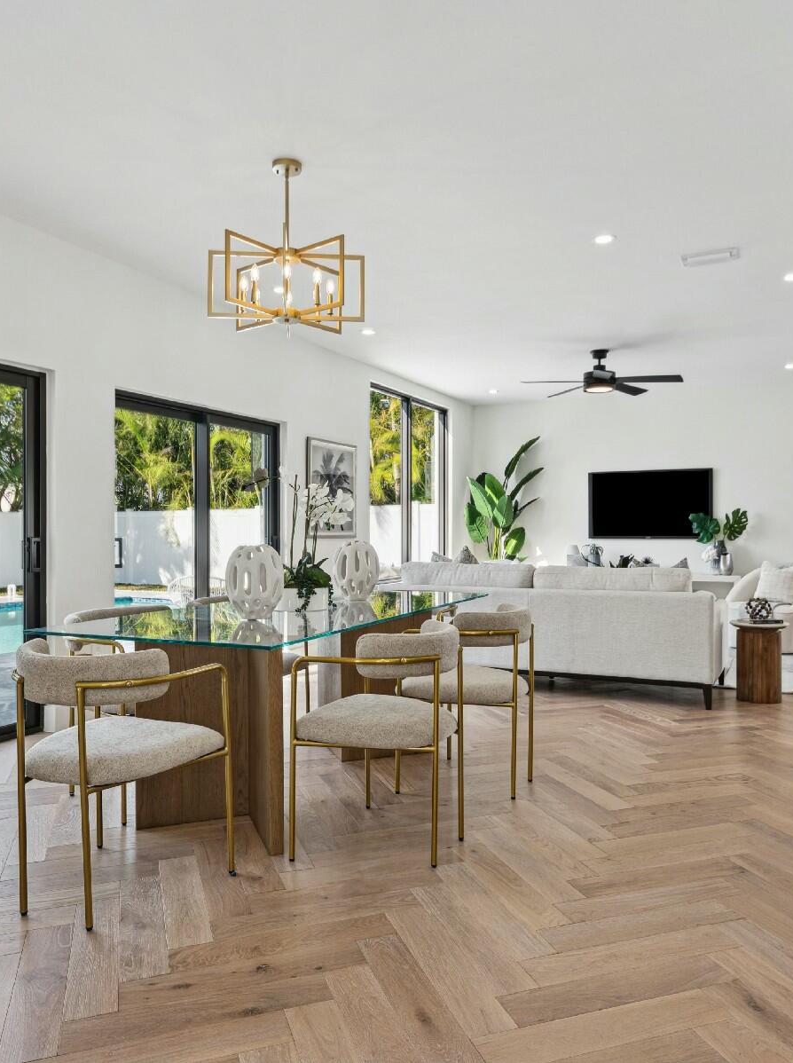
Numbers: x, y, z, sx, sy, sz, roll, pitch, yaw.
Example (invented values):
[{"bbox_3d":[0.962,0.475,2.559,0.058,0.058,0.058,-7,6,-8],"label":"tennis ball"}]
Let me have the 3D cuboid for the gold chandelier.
[{"bbox_3d":[-0.493,-1.297,3.589,0.700,0.734,0.660,0,0,3],"label":"gold chandelier"}]

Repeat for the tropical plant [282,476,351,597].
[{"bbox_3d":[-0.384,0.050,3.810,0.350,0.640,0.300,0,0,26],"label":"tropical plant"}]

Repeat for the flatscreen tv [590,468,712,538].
[{"bbox_3d":[3.046,-0.324,9.608,1.450,0.820,0.070,0,0,26],"label":"flatscreen tv"}]

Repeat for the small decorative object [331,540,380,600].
[{"bbox_3d":[-0.220,0.210,4.260,0.240,0.315,0.240,0,0,0],"label":"small decorative object"}]

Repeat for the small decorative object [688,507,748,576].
[{"bbox_3d":[3.678,0.113,9.109,0.615,0.763,0.377,0,0,26],"label":"small decorative object"}]

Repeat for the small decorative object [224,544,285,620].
[{"bbox_3d":[-0.664,0.238,3.738,0.268,0.342,0.268,0,0,0],"label":"small decorative object"}]

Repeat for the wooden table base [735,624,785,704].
[{"bbox_3d":[2.432,0.885,5.347,0.300,0.500,0.280,0,0,26],"label":"wooden table base"}]

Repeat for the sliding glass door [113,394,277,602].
[{"bbox_3d":[-1.424,0.116,5.737,0.110,2.000,1.860,0,0,26],"label":"sliding glass door"}]

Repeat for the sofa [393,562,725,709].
[{"bbox_3d":[1.124,0.693,5.992,2.420,0.860,0.960,0,0,26],"label":"sofa"}]

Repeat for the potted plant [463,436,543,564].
[{"bbox_3d":[1.276,-0.023,9.733,0.900,2.220,0.800,0,0,26],"label":"potted plant"}]

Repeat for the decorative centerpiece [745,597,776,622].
[{"bbox_3d":[2.489,0.534,5.463,0.174,0.164,0.174,0,0,26],"label":"decorative centerpiece"}]

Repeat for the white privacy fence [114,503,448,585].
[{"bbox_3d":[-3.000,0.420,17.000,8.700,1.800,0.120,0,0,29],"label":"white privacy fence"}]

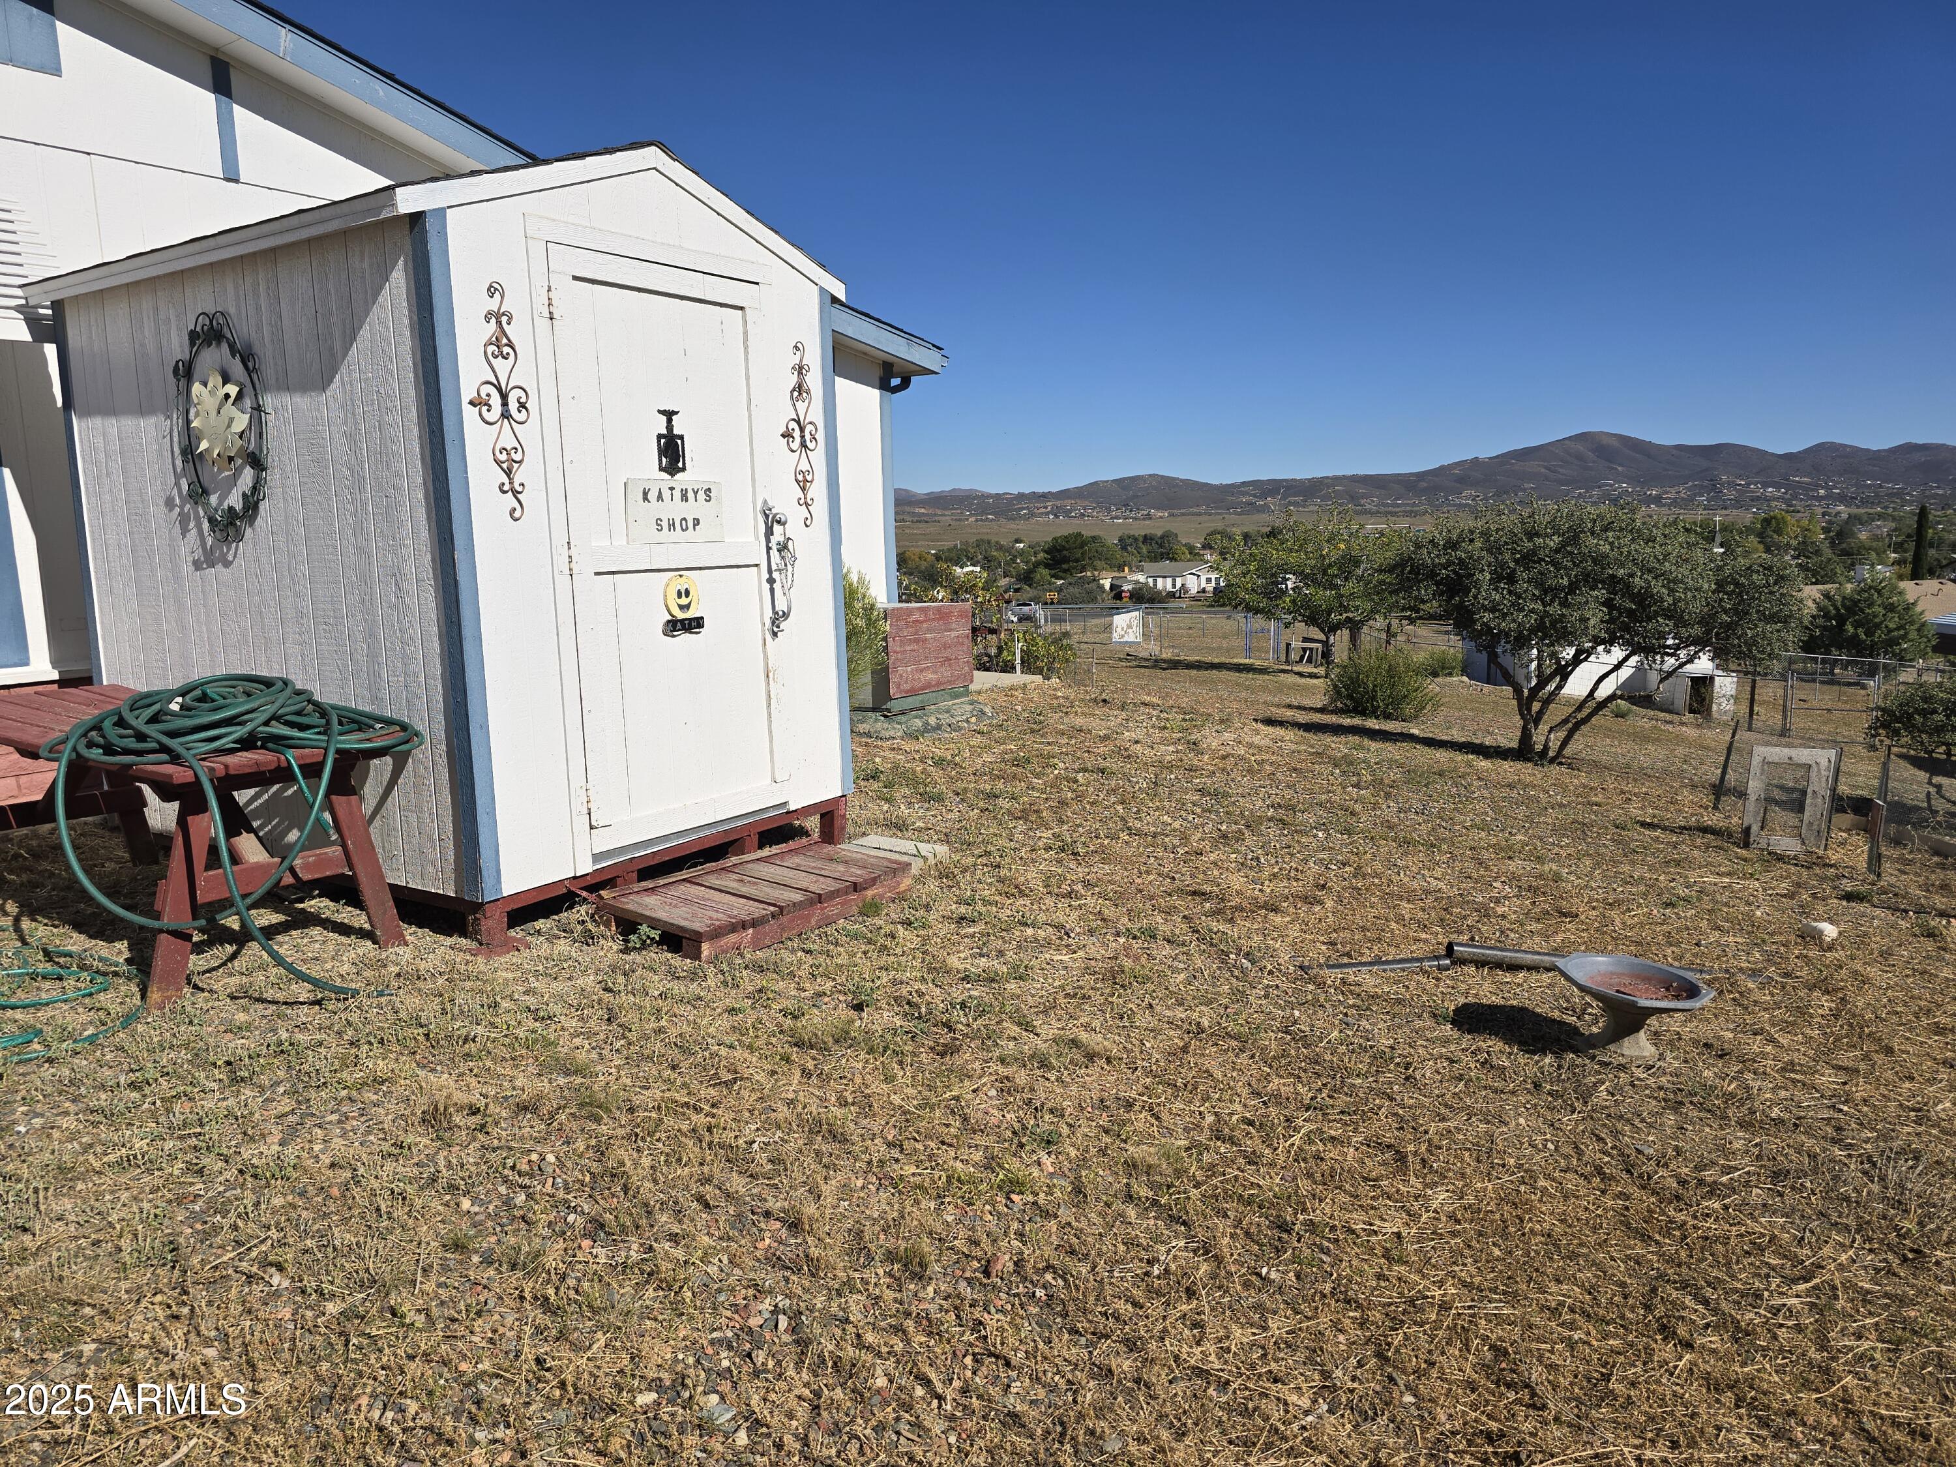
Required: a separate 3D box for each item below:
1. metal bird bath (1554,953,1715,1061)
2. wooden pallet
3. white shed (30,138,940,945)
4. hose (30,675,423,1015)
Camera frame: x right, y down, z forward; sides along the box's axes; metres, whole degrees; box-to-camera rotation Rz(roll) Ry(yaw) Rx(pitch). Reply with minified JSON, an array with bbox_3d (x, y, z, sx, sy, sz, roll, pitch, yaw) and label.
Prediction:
[{"bbox_3d":[1.832,0.802,3.655,0.390,0.240,0.390,10,15,32],"label":"metal bird bath"},{"bbox_3d":[-0.760,0.580,4.689,0.490,0.108,1.100,12,13,33],"label":"wooden pallet"},{"bbox_3d":[-2.140,-0.837,5.427,2.550,2.680,2.046,5,11,33],"label":"white shed"},{"bbox_3d":[-2.249,0.296,3.944,0.960,0.880,0.820,5,11,33],"label":"hose"}]

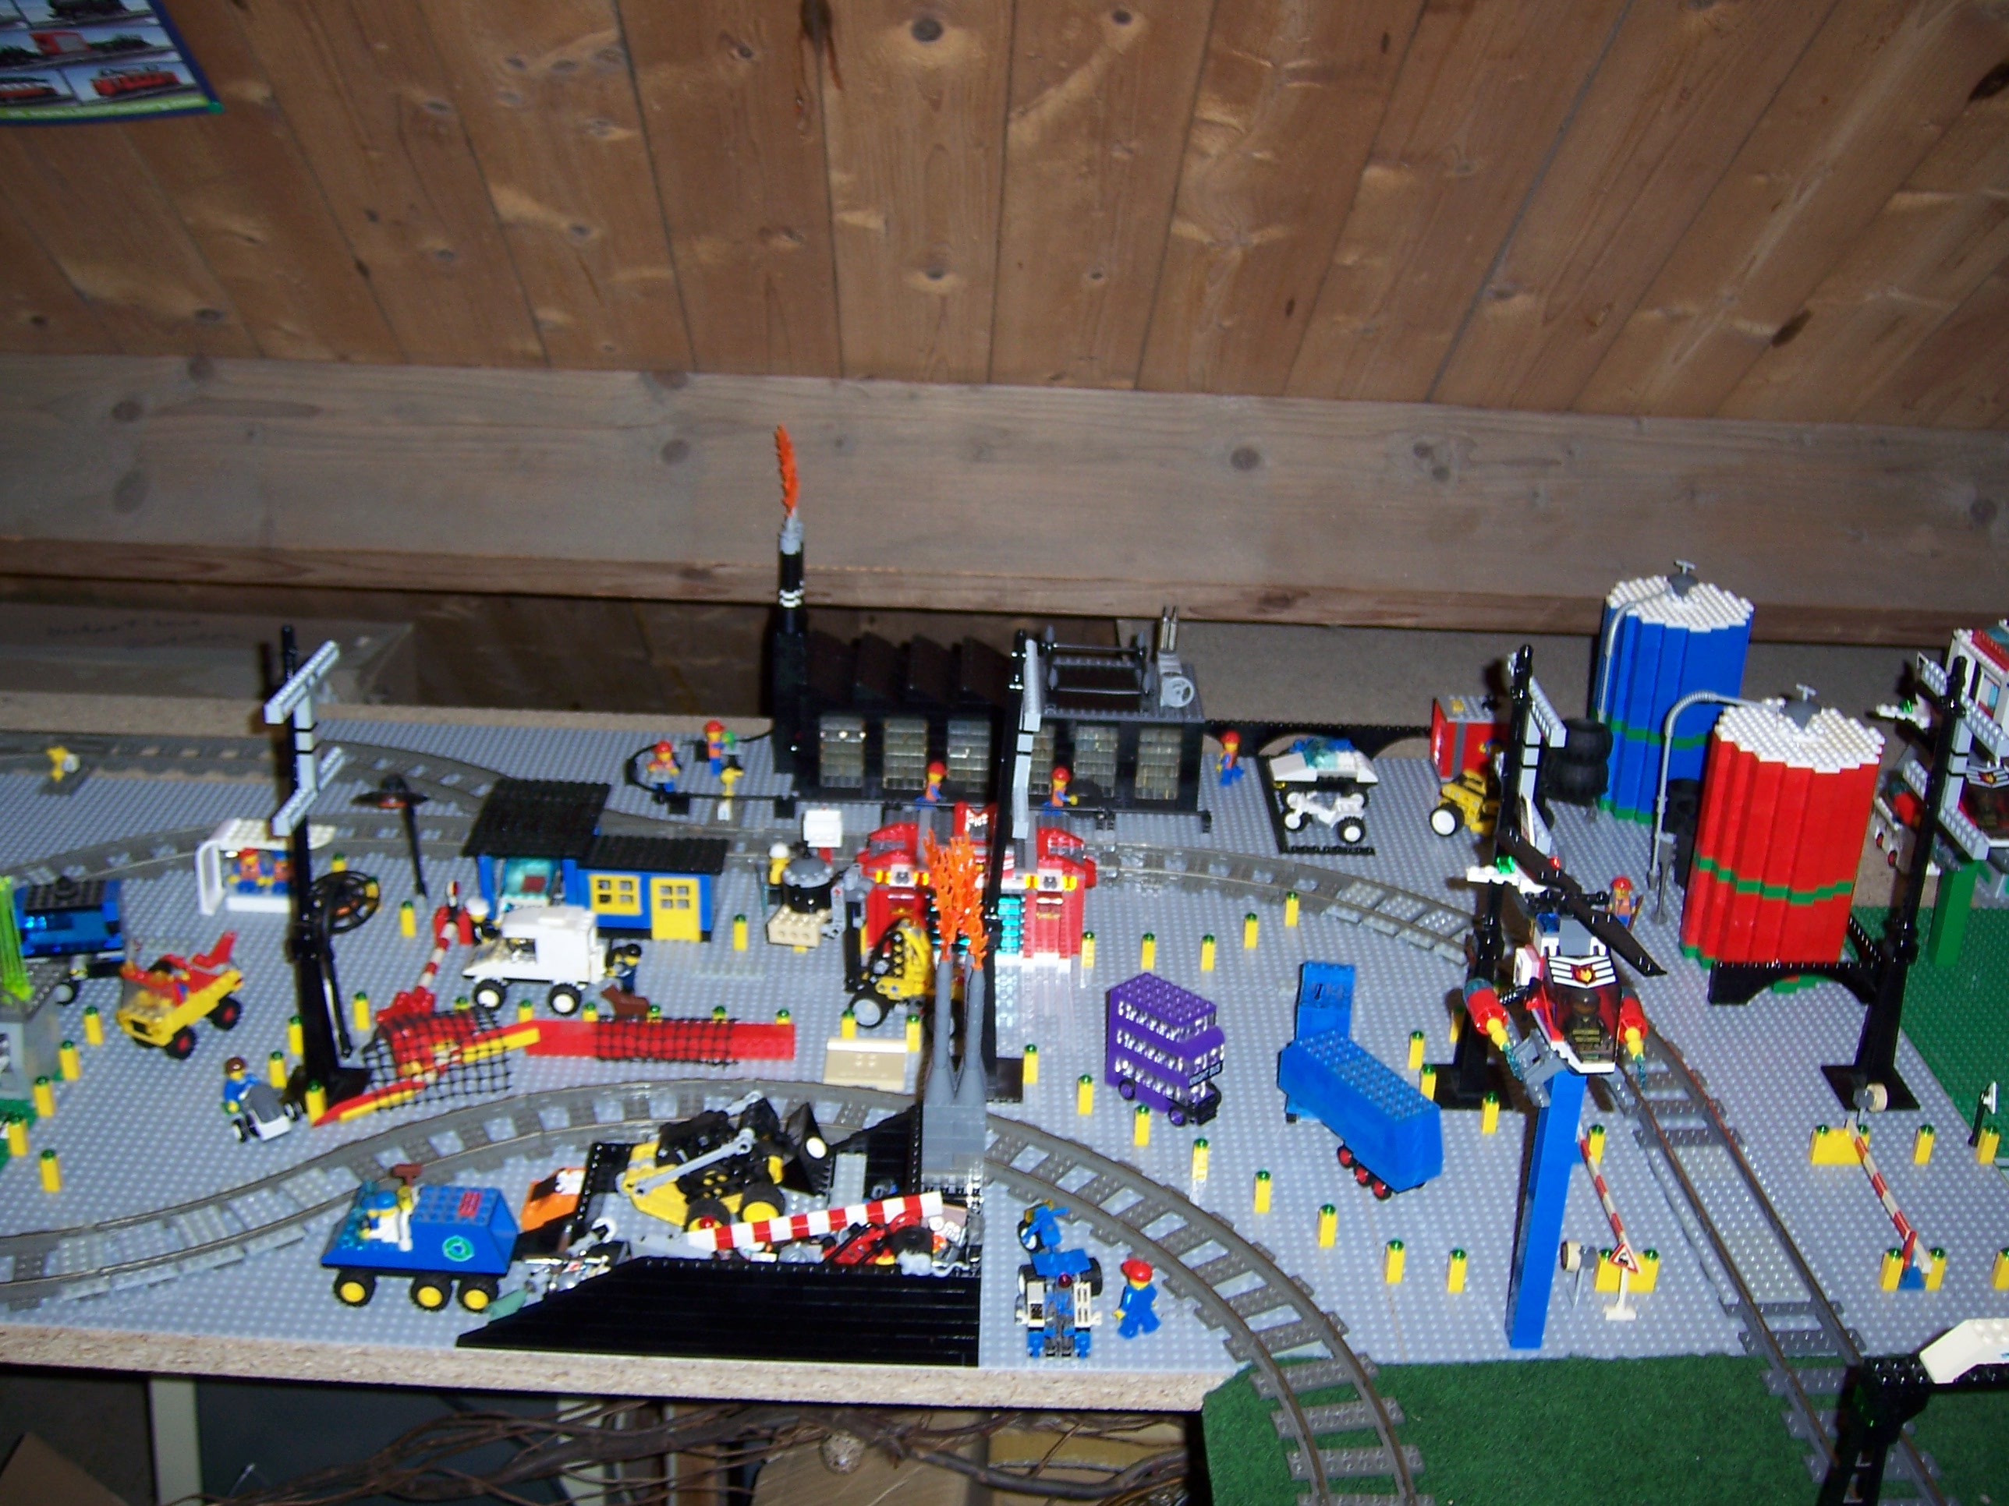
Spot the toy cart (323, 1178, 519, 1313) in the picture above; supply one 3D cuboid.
[{"bbox_3d":[-0.302,0.250,1.082,0.097,0.050,0.055,2,25,1],"label":"toy cart"}]

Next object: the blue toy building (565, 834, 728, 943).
[{"bbox_3d":[-0.237,0.093,1.422,0.095,0.056,0.052,2,25,-1],"label":"blue toy building"}]

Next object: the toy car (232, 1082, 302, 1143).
[{"bbox_3d":[-0.425,0.208,1.201,0.035,0.019,0.029,-20,32,-39],"label":"toy car"}]

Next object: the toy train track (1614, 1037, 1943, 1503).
[{"bbox_3d":[0.411,0.262,1.159,0.064,0.009,0.416,2,25,-1],"label":"toy train track"}]

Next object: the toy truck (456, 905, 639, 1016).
[{"bbox_3d":[-0.299,0.129,1.343,0.093,0.053,0.057,3,25,3],"label":"toy truck"}]

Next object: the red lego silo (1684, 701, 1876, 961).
[{"bbox_3d":[0.528,0.060,1.418,0.113,0.170,0.113,2,25,-1],"label":"red lego silo"}]

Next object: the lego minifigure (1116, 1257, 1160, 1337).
[{"bbox_3d":[0.068,0.276,1.066,0.024,0.041,0.018,-18,31,-37],"label":"lego minifigure"}]

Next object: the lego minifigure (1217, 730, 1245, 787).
[{"bbox_3d":[0.182,0.005,1.665,0.020,0.042,0.021,1,25,-3],"label":"lego minifigure"}]

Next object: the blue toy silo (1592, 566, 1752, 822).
[{"bbox_3d":[0.520,-0.056,1.642,0.113,0.194,0.113,2,25,-1],"label":"blue toy silo"}]

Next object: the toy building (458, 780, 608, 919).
[{"bbox_3d":[-0.321,0.073,1.449,0.081,0.064,0.120,2,25,-1],"label":"toy building"}]

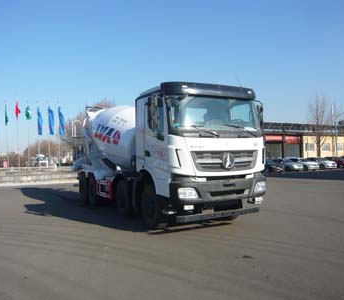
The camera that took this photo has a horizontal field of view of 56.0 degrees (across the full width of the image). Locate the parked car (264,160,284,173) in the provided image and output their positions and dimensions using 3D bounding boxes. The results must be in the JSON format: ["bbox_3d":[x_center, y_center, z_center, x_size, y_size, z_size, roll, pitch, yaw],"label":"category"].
[{"bbox_3d":[10.034,1.732,35.672,1.760,1.470,4.400,-1,-3,-30],"label":"parked car"}]

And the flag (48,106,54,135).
[{"bbox_3d":[-17.987,-4.351,48.370,0.850,4.306,0.400,-1,-2,-18],"label":"flag"}]

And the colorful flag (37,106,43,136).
[{"bbox_3d":[-17.177,-3.700,42.000,0.850,3.900,0.350,-1,-2,-22],"label":"colorful flag"}]

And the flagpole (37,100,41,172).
[{"bbox_3d":[-17.280,-1.753,42.000,0.140,8.900,0.140,-1,-2,-22],"label":"flagpole"}]

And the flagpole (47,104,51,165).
[{"bbox_3d":[-18.318,-1.653,48.195,0.160,10.760,0.160,-1,-2,-27],"label":"flagpole"}]

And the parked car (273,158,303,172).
[{"bbox_3d":[12.199,1.569,35.412,1.760,1.480,4.400,-1,-2,-28],"label":"parked car"}]

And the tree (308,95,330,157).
[{"bbox_3d":[19.724,-2.577,43.608,2.800,9.800,2.600,-2,-2,0],"label":"tree"}]

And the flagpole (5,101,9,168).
[{"bbox_3d":[-23.300,-1.576,45.523,0.160,10.760,0.160,-1,-2,-27],"label":"flagpole"}]

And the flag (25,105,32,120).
[{"bbox_3d":[-20.724,-5.372,46.719,0.950,2.108,0.450,-1,-2,-18],"label":"flag"}]

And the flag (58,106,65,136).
[{"bbox_3d":[-16.704,-4.358,49.036,0.850,4.472,0.400,-1,-2,-18],"label":"flag"}]

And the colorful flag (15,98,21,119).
[{"bbox_3d":[-19.686,-5.170,41.300,0.750,2.650,0.350,-1,-2,-25],"label":"colorful flag"}]

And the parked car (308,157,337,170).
[{"bbox_3d":[16.437,1.483,36.741,1.780,1.460,4.500,-1,-2,-28],"label":"parked car"}]

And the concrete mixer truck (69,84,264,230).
[{"bbox_3d":[-1.161,-0.010,11.190,2.550,3.980,9.750,-1,-3,-29],"label":"concrete mixer truck"}]

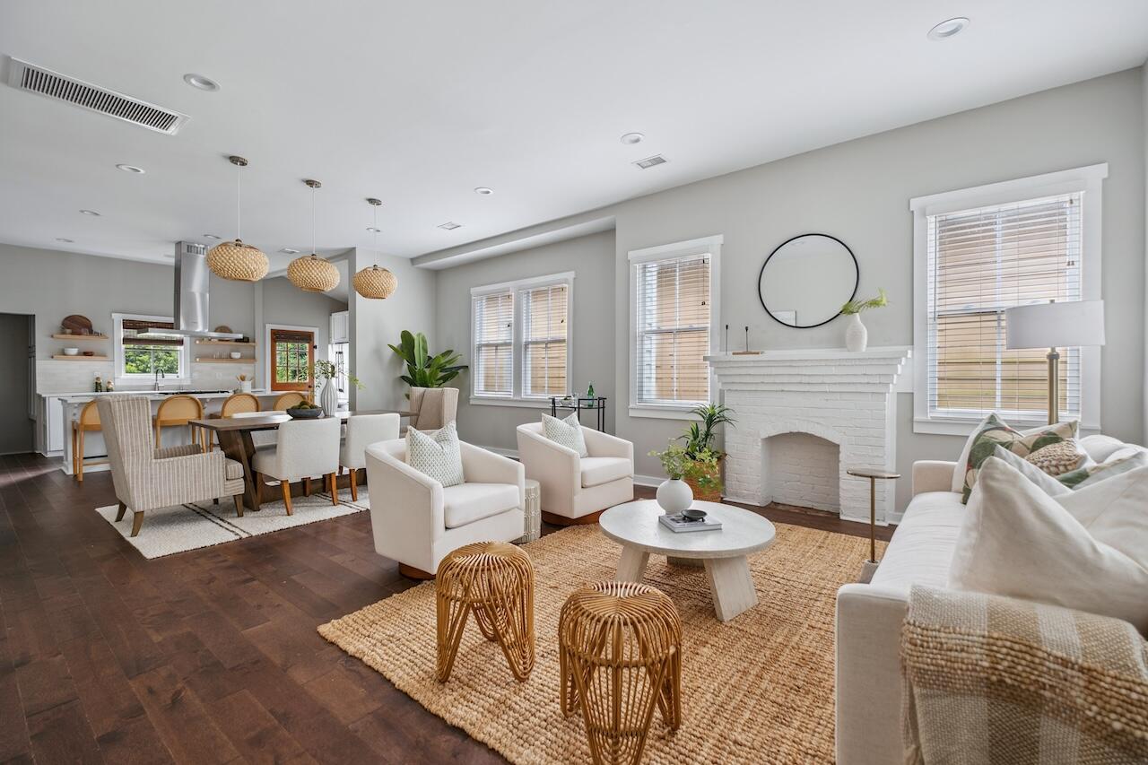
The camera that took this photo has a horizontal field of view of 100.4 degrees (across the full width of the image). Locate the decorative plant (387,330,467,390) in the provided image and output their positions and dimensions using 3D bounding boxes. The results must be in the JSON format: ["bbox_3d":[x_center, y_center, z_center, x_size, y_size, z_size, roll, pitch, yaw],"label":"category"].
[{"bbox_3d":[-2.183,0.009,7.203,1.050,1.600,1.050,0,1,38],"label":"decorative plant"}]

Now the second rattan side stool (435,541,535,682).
[{"bbox_3d":[-0.348,0.899,1.897,0.385,0.458,0.385,0,1,0],"label":"second rattan side stool"}]

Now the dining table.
[{"bbox_3d":[-2.586,0.732,4.772,0.936,0.760,1.823,0,1,38],"label":"dining table"}]

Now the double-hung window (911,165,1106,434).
[{"bbox_3d":[3.028,-0.516,3.402,1.036,1.812,0.100,0,1,38],"label":"double-hung window"}]

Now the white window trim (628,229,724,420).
[{"bbox_3d":[1.018,-0.529,4.948,1.047,1.812,0.100,0,1,38],"label":"white window trim"}]

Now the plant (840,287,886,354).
[{"bbox_3d":[2.284,-0.496,3.788,0.340,0.520,0.200,0,1,38],"label":"plant"}]

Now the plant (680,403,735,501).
[{"bbox_3d":[1.212,0.646,4.381,0.500,0.931,0.500,0,1,38],"label":"plant"}]

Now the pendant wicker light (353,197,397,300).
[{"bbox_3d":[-2.182,-1.454,5.251,0.430,1.084,0.430,0,1,38],"label":"pendant wicker light"}]

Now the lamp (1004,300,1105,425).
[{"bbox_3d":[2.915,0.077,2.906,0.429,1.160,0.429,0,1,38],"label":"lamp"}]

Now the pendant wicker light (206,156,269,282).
[{"bbox_3d":[-2.978,-1.443,4.258,0.457,1.062,0.457,0,1,38],"label":"pendant wicker light"}]

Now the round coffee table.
[{"bbox_3d":[0.601,0.935,2.603,0.920,0.385,0.920,0,1,0],"label":"round coffee table"}]

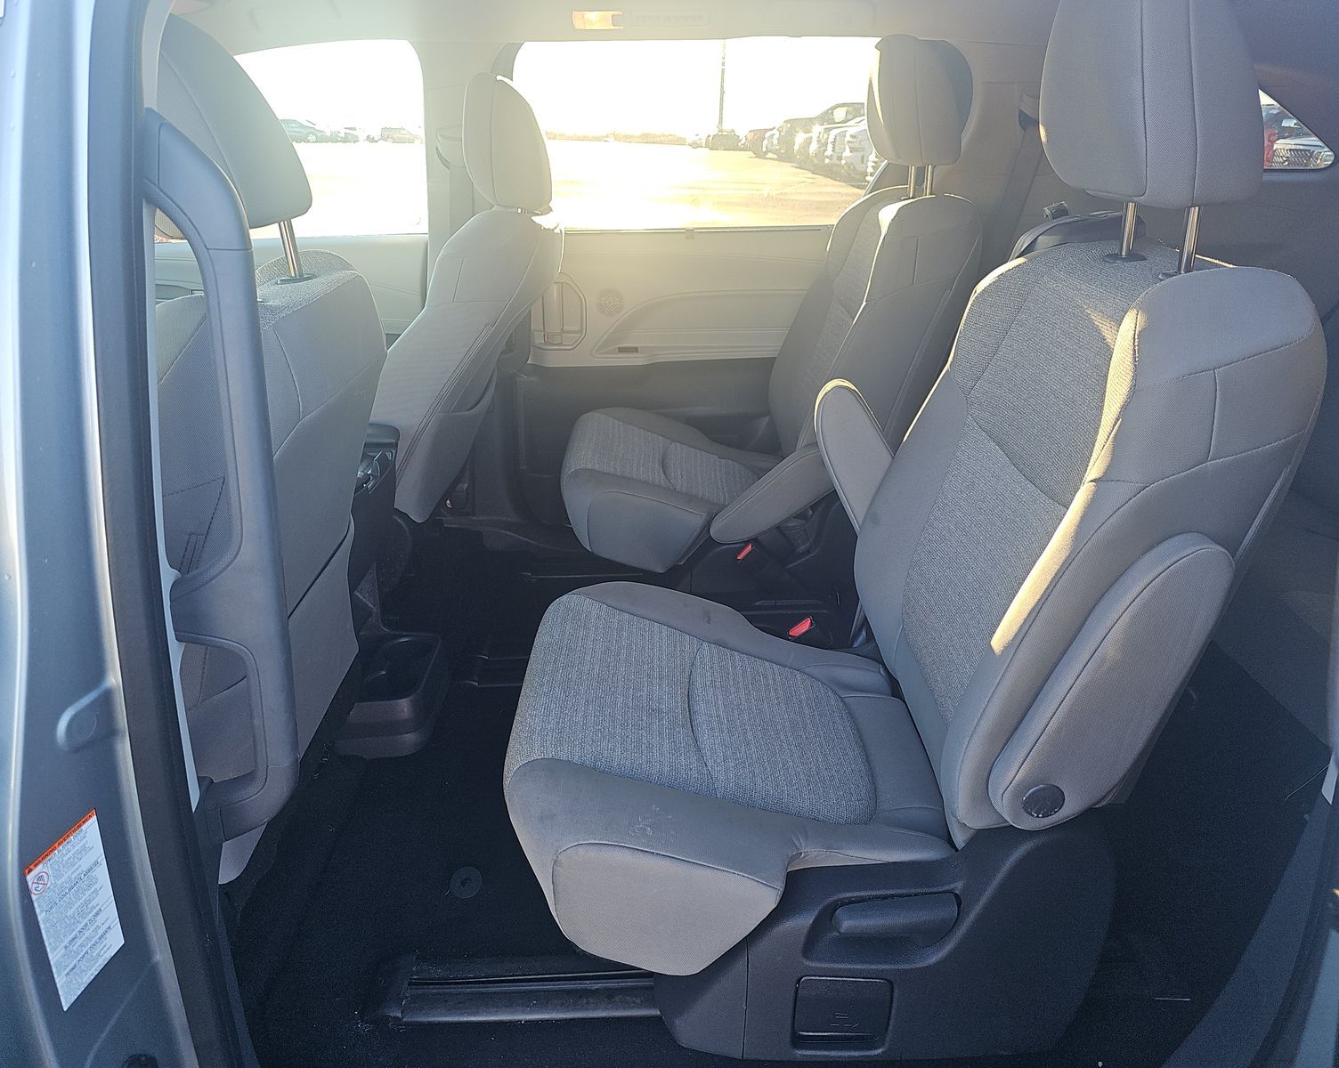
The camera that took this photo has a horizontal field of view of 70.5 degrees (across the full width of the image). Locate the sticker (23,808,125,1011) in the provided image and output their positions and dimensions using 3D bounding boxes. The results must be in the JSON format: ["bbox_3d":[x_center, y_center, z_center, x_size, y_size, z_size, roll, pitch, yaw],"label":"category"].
[{"bbox_3d":[-0.386,0.247,0.620,0.003,0.117,0.058,7,23,7],"label":"sticker"}]

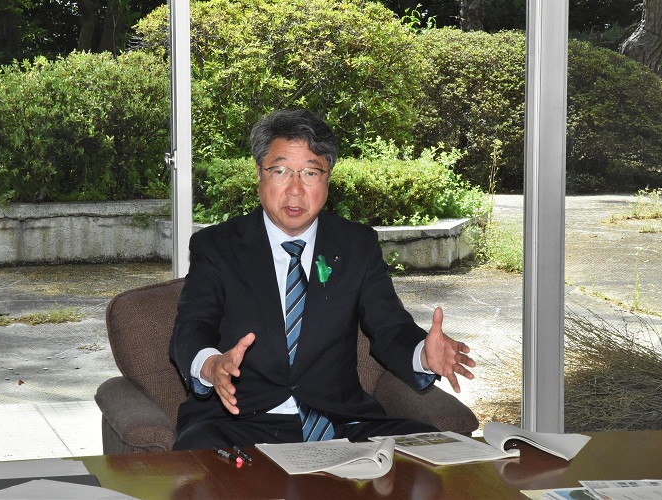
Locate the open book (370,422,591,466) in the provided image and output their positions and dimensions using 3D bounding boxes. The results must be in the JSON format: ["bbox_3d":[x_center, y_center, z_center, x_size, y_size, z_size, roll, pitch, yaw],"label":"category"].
[{"bbox_3d":[0.344,0.397,4.875,0.380,0.050,0.330,-3,8,-24],"label":"open book"}]

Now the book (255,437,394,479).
[{"bbox_3d":[-0.011,0.417,4.750,0.225,0.050,0.340,-2,8,-16],"label":"book"}]

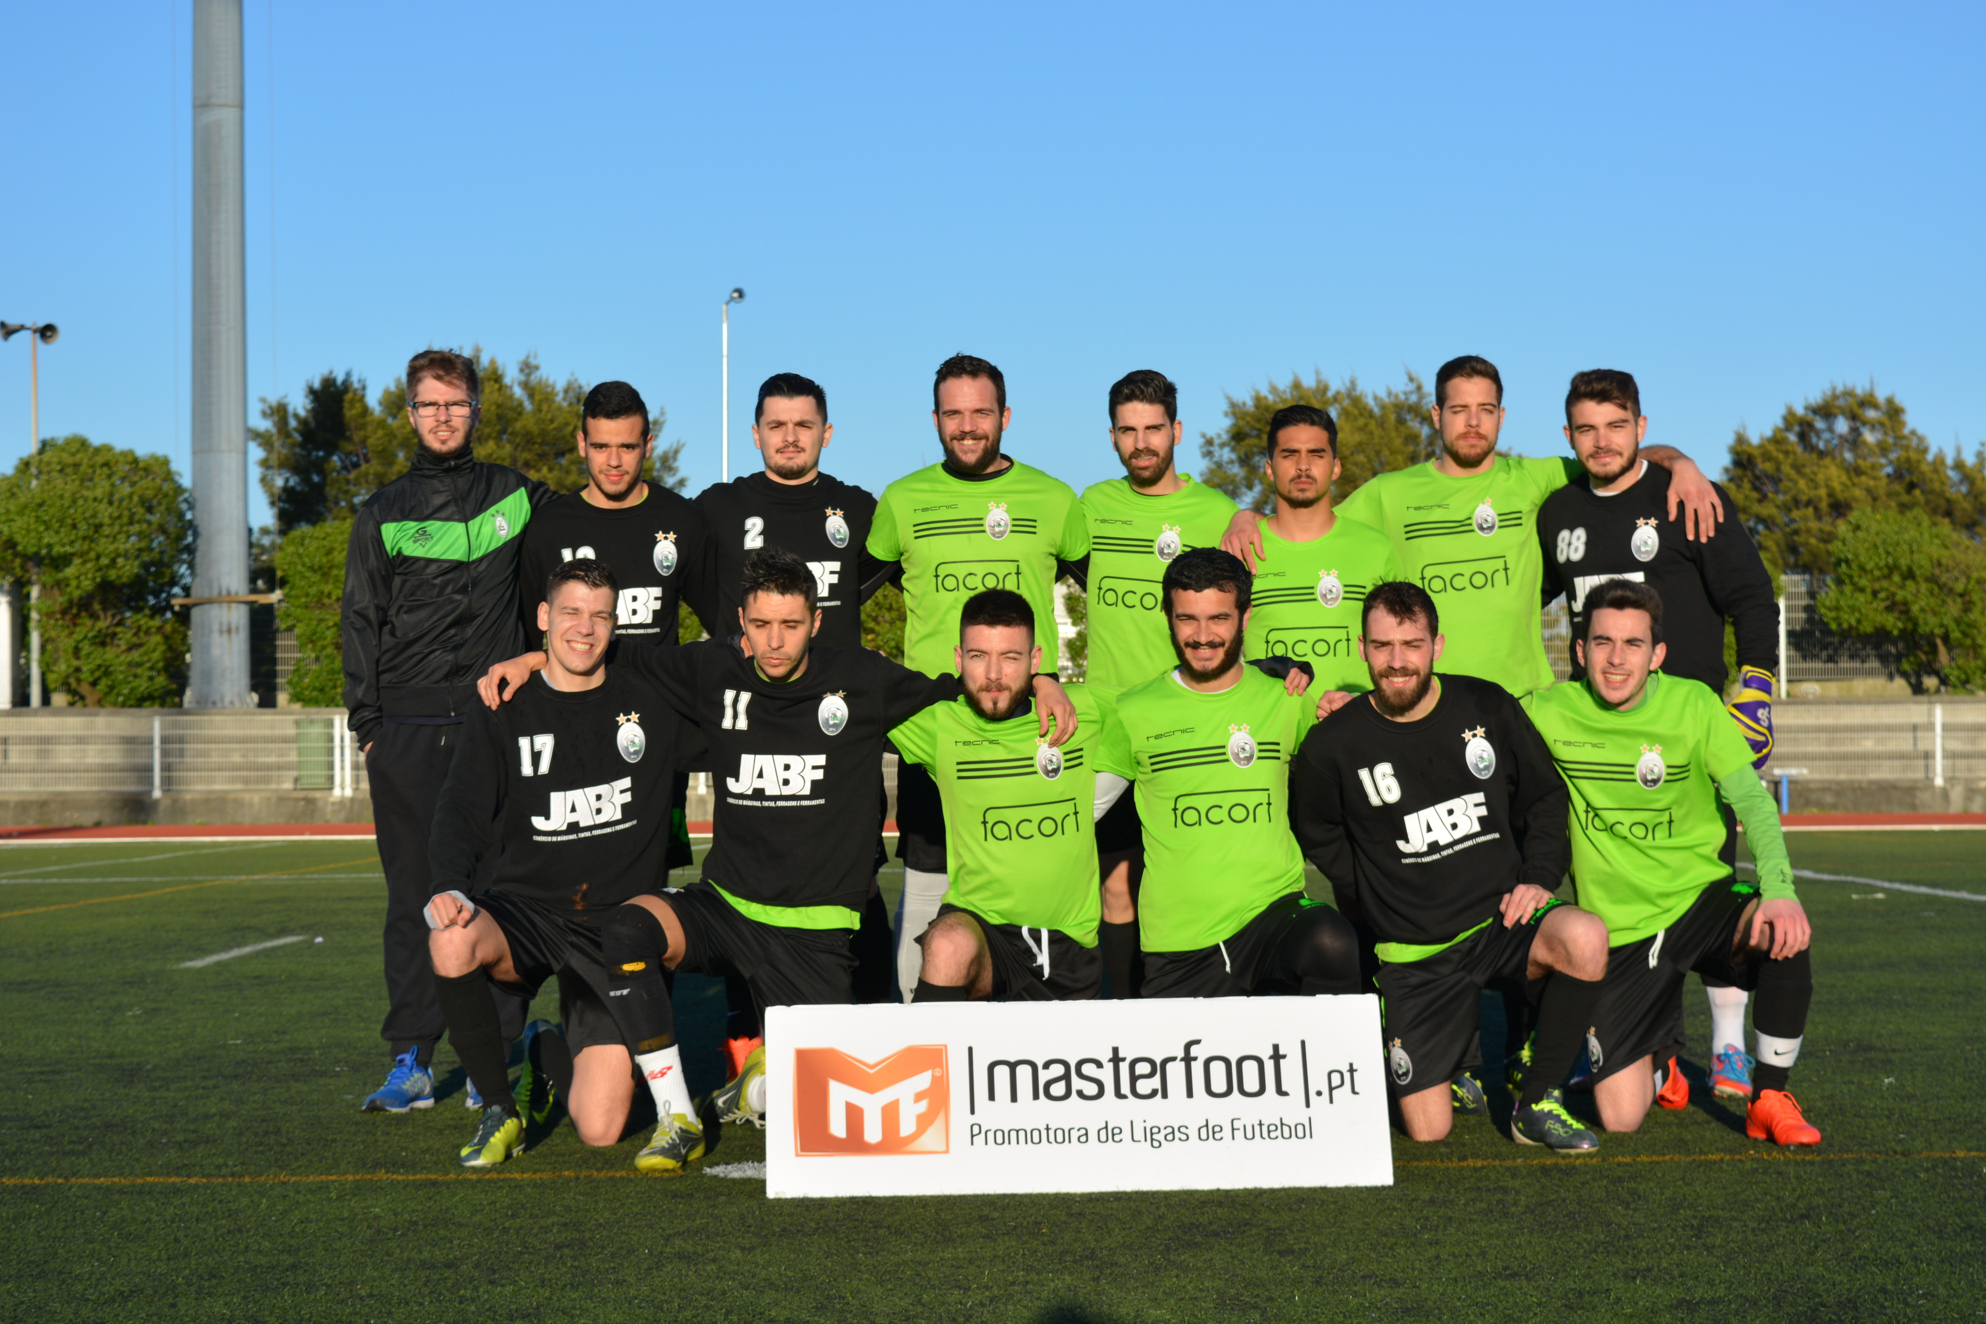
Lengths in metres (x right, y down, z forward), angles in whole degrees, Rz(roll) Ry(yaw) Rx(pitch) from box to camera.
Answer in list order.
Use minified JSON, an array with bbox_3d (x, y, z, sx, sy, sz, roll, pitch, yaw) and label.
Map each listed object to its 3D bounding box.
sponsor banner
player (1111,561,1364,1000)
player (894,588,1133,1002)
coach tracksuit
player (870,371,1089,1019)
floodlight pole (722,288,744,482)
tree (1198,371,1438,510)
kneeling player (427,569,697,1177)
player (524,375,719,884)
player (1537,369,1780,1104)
[{"bbox_3d":[0.162,0.839,7.370,1.200,0.390,0.030,-1,-26,-2],"label":"sponsor banner"},{"bbox_3d":[0.511,0.394,8.170,0.580,1.258,0.820,-1,-2,0],"label":"player"},{"bbox_3d":[0.035,0.438,8.170,0.560,1.179,0.820,0,-2,-3],"label":"player"},{"bbox_3d":[-1.307,0.226,9.150,0.530,1.488,0.340,0,-2,-3],"label":"coach tracksuit"},{"bbox_3d":[-0.035,0.160,9.150,0.540,1.789,0.360,0,-2,-1],"label":"player"},{"bbox_3d":[-4.931,-3.016,72.000,0.400,8.100,0.330,-1,-2,30],"label":"floodlight pole"},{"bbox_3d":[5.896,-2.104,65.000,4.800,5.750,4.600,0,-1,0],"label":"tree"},{"bbox_3d":[-0.928,0.412,8.200,0.600,1.250,0.850,-1,-2,1],"label":"kneeling player"},{"bbox_3d":[-0.907,0.188,9.250,0.550,1.760,0.350,0,-1,-3],"label":"player"},{"bbox_3d":[1.616,0.169,9.250,0.600,1.760,0.360,-1,-2,14],"label":"player"}]

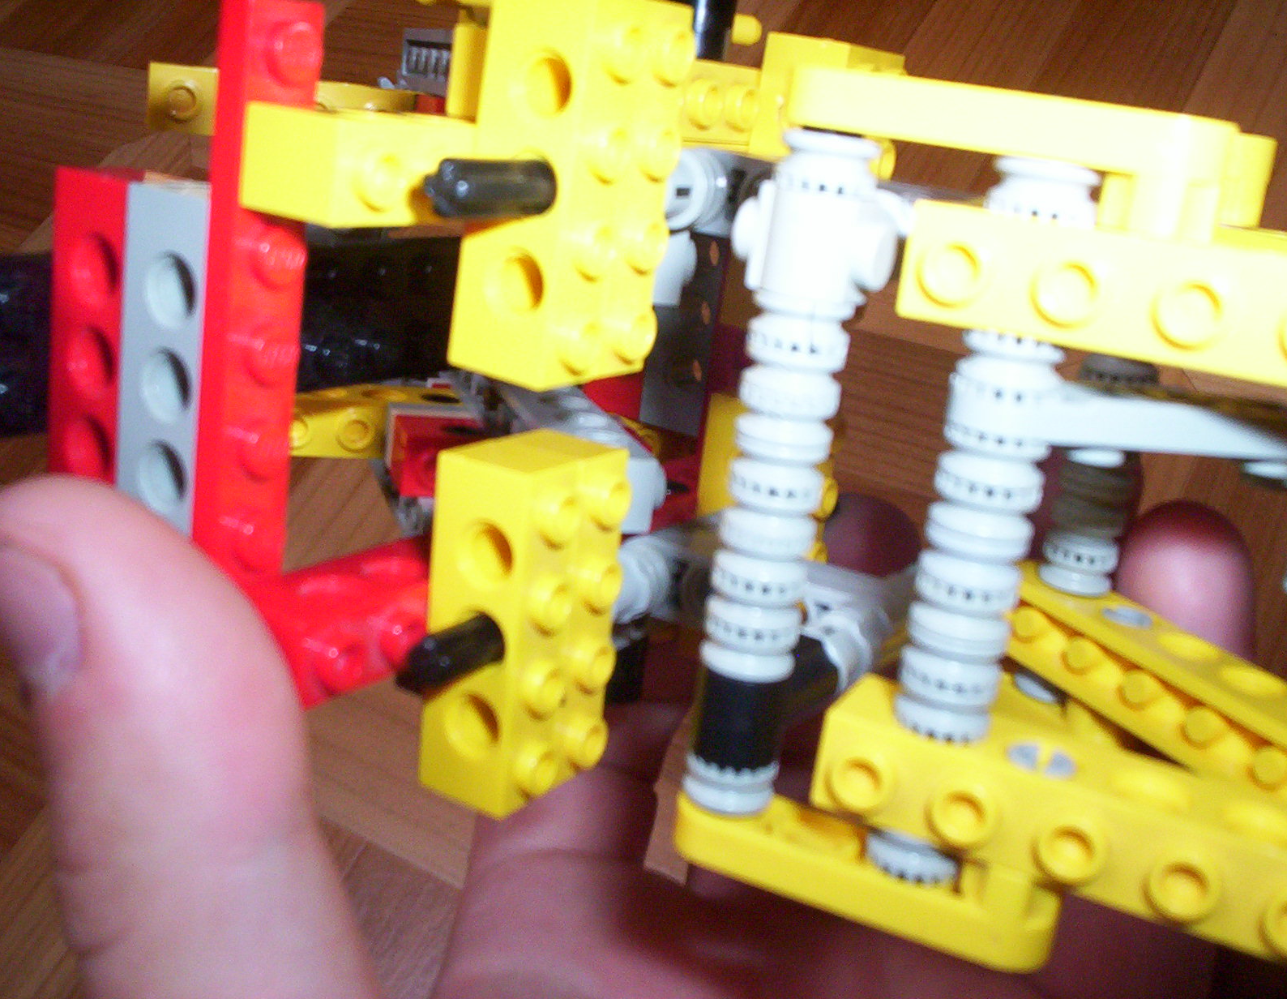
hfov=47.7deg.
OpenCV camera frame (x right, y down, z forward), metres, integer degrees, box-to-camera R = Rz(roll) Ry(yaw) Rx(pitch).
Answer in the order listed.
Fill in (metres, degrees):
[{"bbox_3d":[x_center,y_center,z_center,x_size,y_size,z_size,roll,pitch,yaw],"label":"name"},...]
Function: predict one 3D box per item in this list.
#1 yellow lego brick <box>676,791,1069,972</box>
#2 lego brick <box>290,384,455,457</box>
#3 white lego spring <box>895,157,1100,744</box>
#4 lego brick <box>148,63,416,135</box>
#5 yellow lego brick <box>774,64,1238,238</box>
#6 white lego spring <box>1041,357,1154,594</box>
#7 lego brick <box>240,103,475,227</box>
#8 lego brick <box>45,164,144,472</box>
[{"bbox_3d":[0.019,0.028,0.120,0.032,0.008,0.008,14,20,26],"label":"yellow lego brick"},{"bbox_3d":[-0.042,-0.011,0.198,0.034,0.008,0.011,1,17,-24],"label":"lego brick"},{"bbox_3d":[0.026,-0.003,0.107,0.008,0.044,0.008,17,22,27],"label":"white lego spring"},{"bbox_3d":[-0.045,-0.049,0.185,0.034,0.008,0.011,1,16,-18],"label":"lego brick"},{"bbox_3d":[0.025,-0.024,0.102,0.032,0.008,0.008,16,20,28],"label":"yellow lego brick"},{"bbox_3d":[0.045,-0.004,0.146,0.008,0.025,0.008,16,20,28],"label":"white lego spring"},{"bbox_3d":[-0.018,-0.028,0.123,0.011,0.008,0.031,17,17,28],"label":"lego brick"},{"bbox_3d":[-0.046,-0.012,0.129,0.010,0.032,0.008,17,17,28],"label":"lego brick"}]

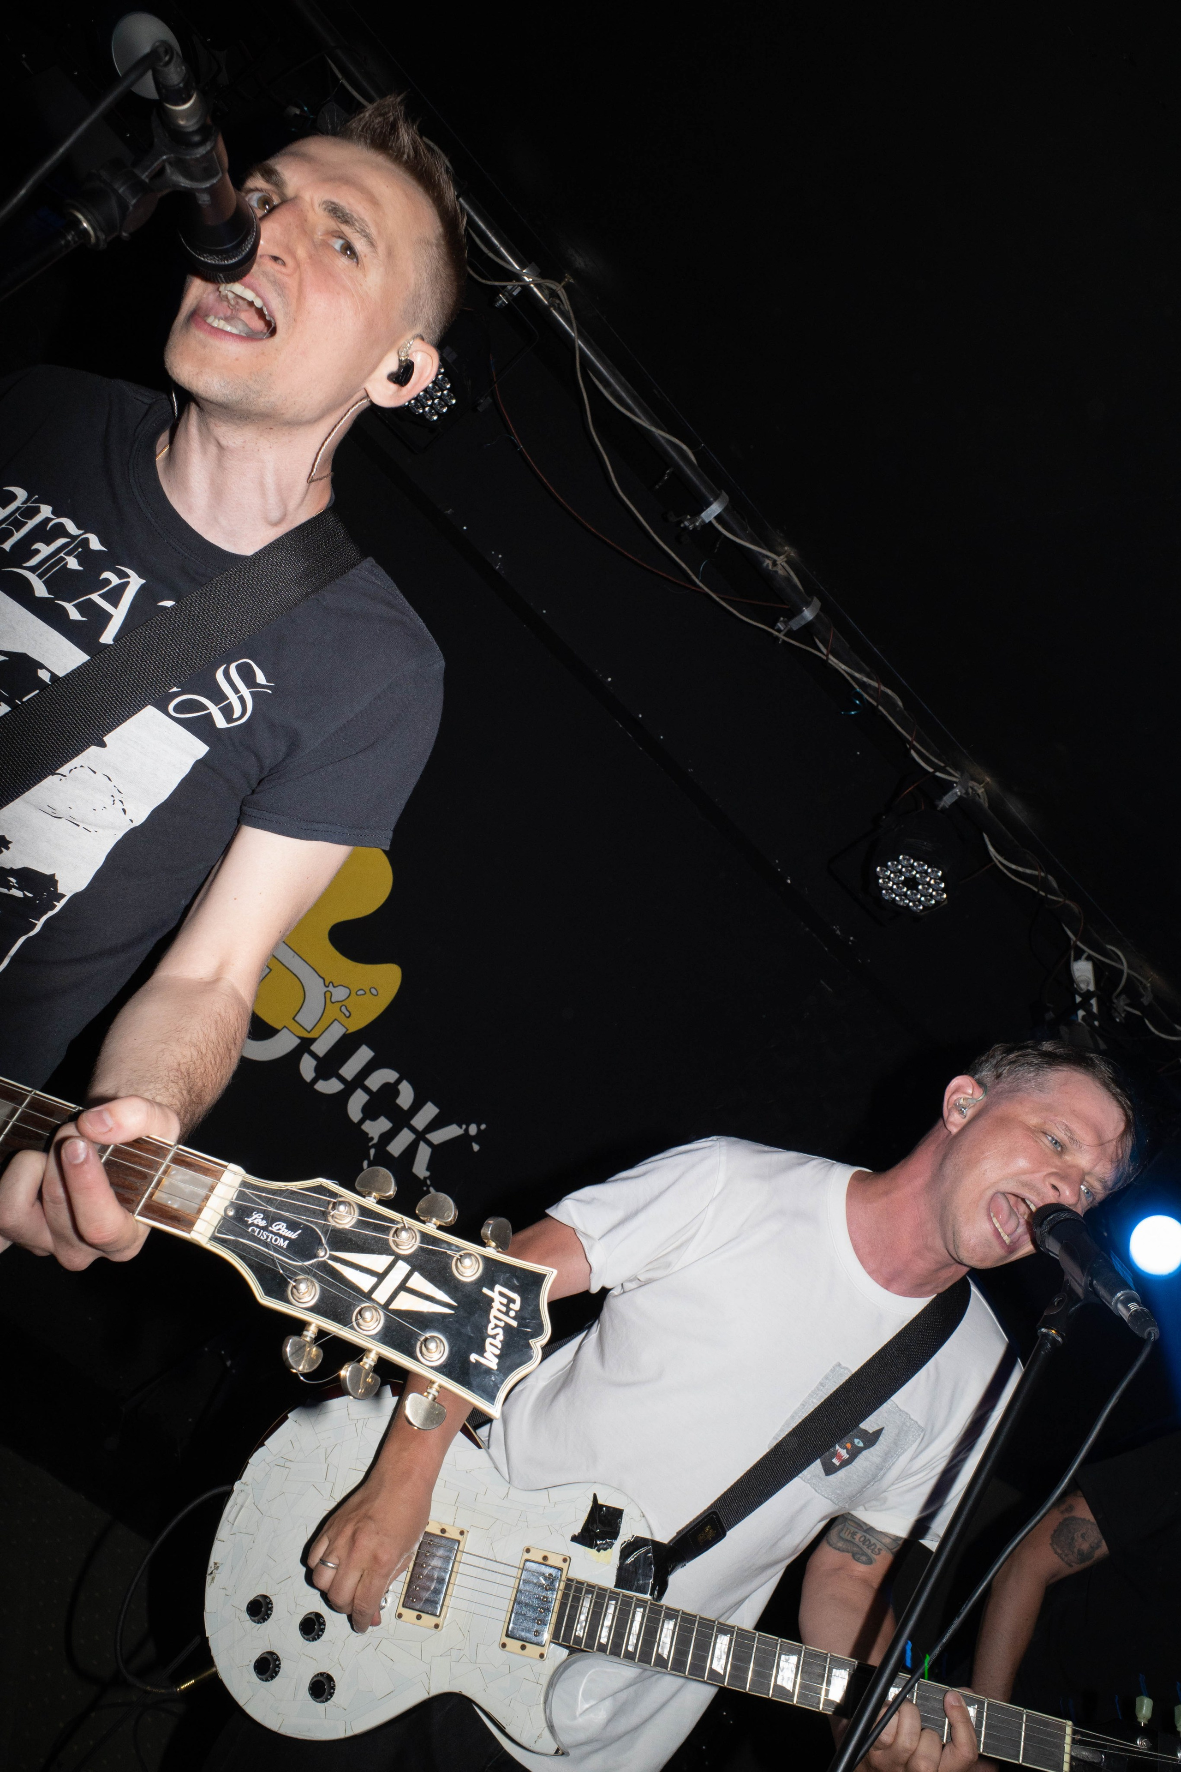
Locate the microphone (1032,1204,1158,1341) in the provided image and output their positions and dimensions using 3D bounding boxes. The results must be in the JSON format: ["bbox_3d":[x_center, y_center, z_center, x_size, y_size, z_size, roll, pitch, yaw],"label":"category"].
[{"bbox_3d":[0.437,0.332,1.182,0.050,0.050,0.205,43,6,-10],"label":"microphone"}]

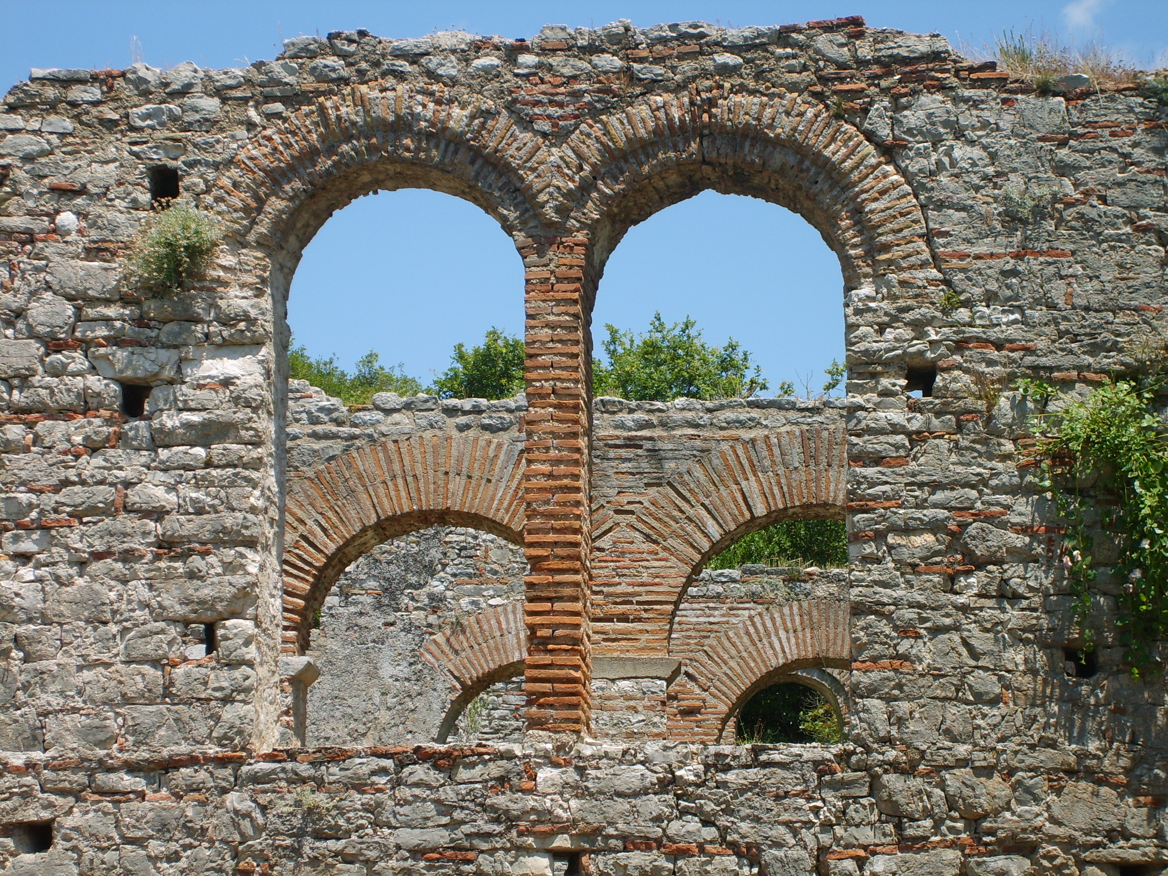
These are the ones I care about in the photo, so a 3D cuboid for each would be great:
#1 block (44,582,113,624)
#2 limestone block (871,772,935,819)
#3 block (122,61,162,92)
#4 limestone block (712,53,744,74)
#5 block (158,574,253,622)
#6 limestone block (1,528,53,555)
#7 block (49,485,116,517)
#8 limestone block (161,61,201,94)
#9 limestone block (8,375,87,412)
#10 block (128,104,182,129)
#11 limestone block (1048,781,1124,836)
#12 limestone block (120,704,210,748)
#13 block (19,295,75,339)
[{"bbox_3d":[-2.897,0.980,17.938,0.396,0.241,0.250,-1,-15,2],"label":"block"},{"bbox_3d":[1.907,2.150,18.542,0.350,0.267,0.270,-1,-12,5],"label":"limestone block"},{"bbox_3d":[-2.648,-2.139,18.748,0.226,0.199,0.220,-1,-15,2],"label":"block"},{"bbox_3d":[0.860,-2.216,18.592,0.196,0.134,0.160,-1,-15,2],"label":"limestone block"},{"bbox_3d":[-2.160,0.951,17.941,0.574,0.278,0.300,-1,-15,2],"label":"block"},{"bbox_3d":[-3.212,0.626,18.030,0.287,0.162,0.220,-1,-15,2],"label":"limestone block"},{"bbox_3d":[-3.100,0.420,19.402,0.415,0.196,0.270,-1,-12,5],"label":"block"},{"bbox_3d":[-2.414,-2.135,18.737,0.254,0.205,0.220,-1,-15,2],"label":"limestone block"},{"bbox_3d":[-3.245,-0.242,18.948,0.453,0.216,0.260,-1,-13,5],"label":"limestone block"},{"bbox_3d":[-2.638,-1.958,19.270,0.342,0.155,0.220,-1,-13,5],"label":"block"},{"bbox_3d":[2.878,2.150,17.865,0.420,0.303,0.280,-1,-13,5],"label":"limestone block"},{"bbox_3d":[-2.540,1.783,19.051,0.543,0.260,0.270,-1,-12,5],"label":"limestone block"},{"bbox_3d":[-3.366,-0.733,19.680,0.347,0.276,0.270,-1,-12,5],"label":"block"}]

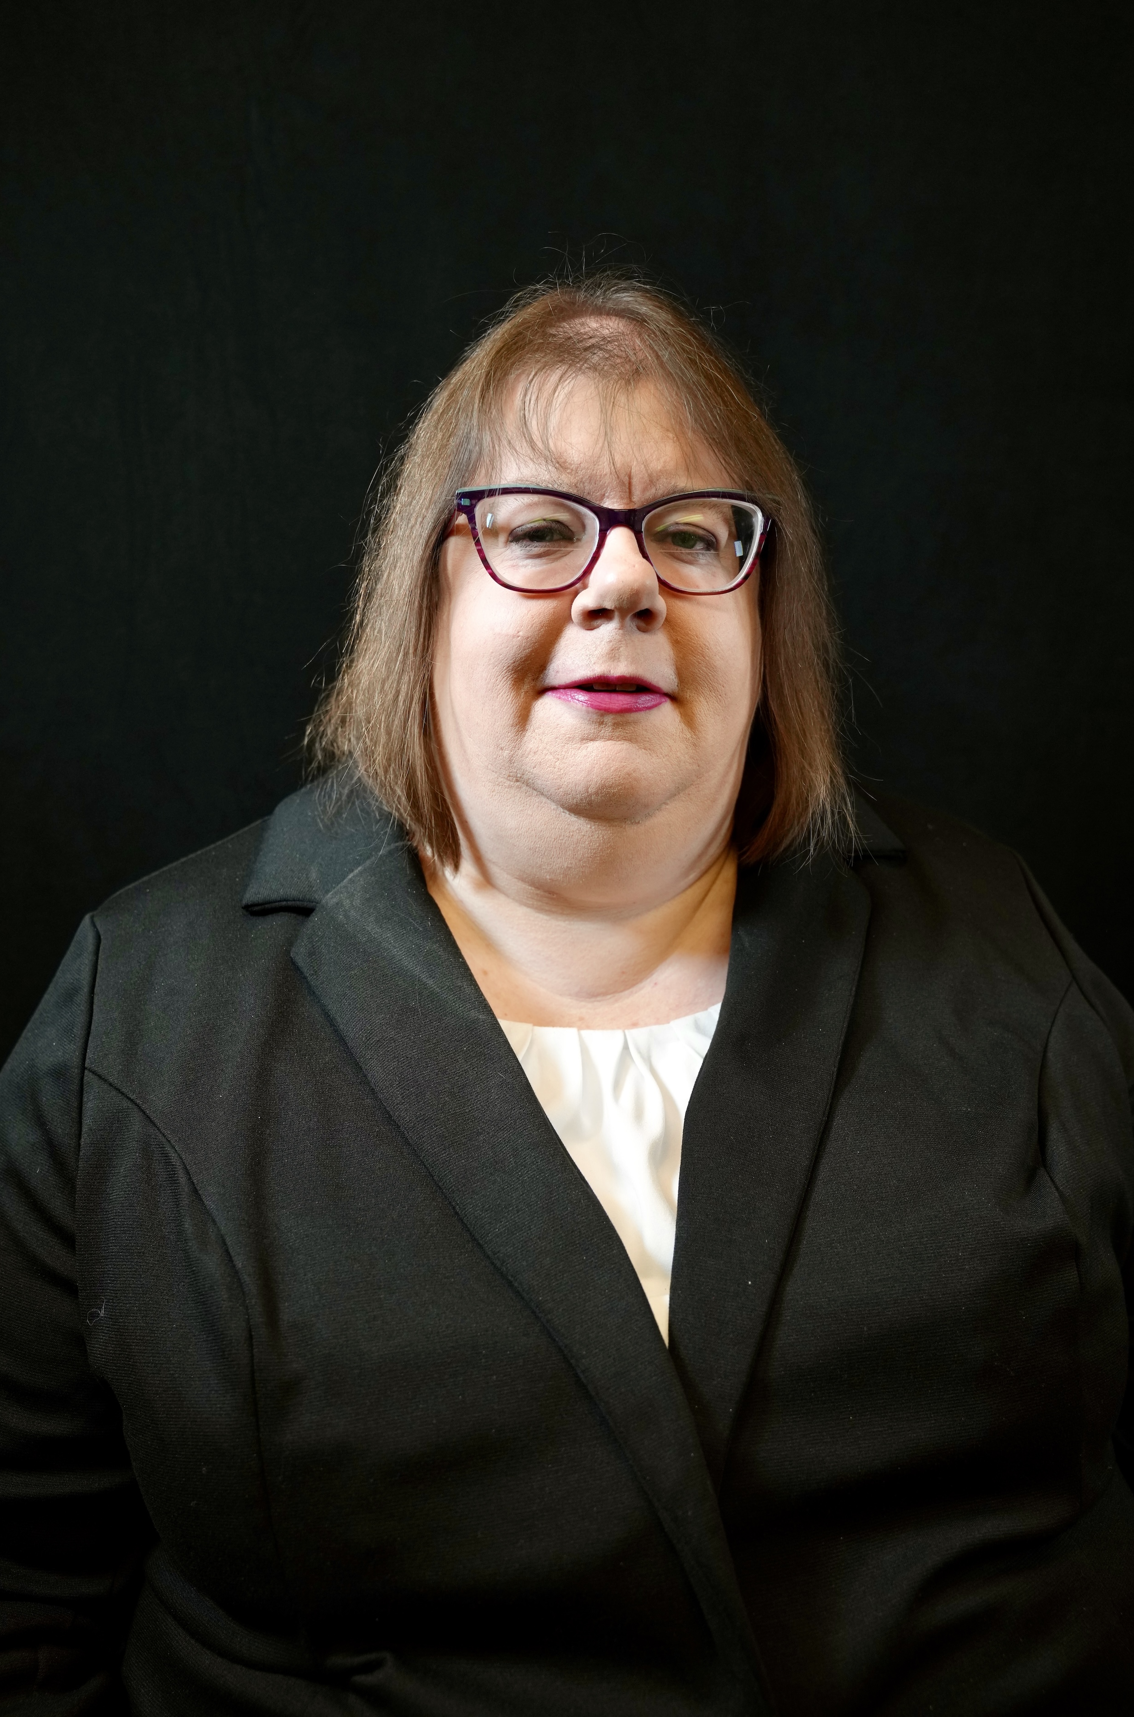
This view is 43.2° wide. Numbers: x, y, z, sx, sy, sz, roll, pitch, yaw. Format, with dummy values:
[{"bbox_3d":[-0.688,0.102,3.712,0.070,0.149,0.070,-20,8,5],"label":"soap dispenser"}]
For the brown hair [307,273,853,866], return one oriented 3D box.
[{"bbox_3d":[0.006,-0.138,0.680,0.250,0.272,0.210,1,-1,-7],"label":"brown hair"}]

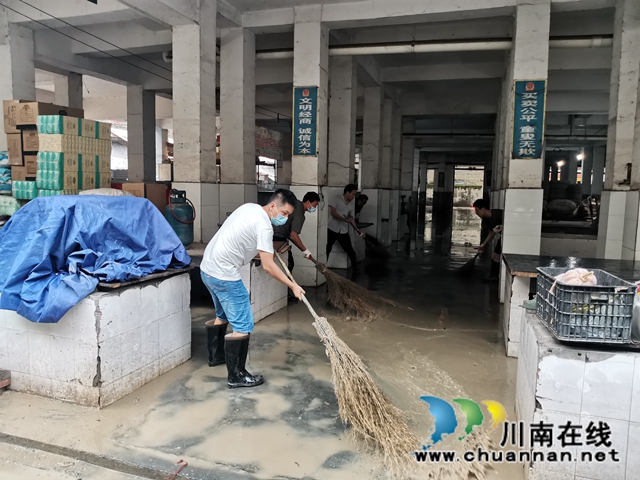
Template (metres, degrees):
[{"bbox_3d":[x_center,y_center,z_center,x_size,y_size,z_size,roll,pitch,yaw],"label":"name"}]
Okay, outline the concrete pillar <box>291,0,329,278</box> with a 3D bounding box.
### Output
[{"bbox_3d":[-0.162,-1.414,7.675,0.450,4.261,0.450,3,6,19],"label":"concrete pillar"}]

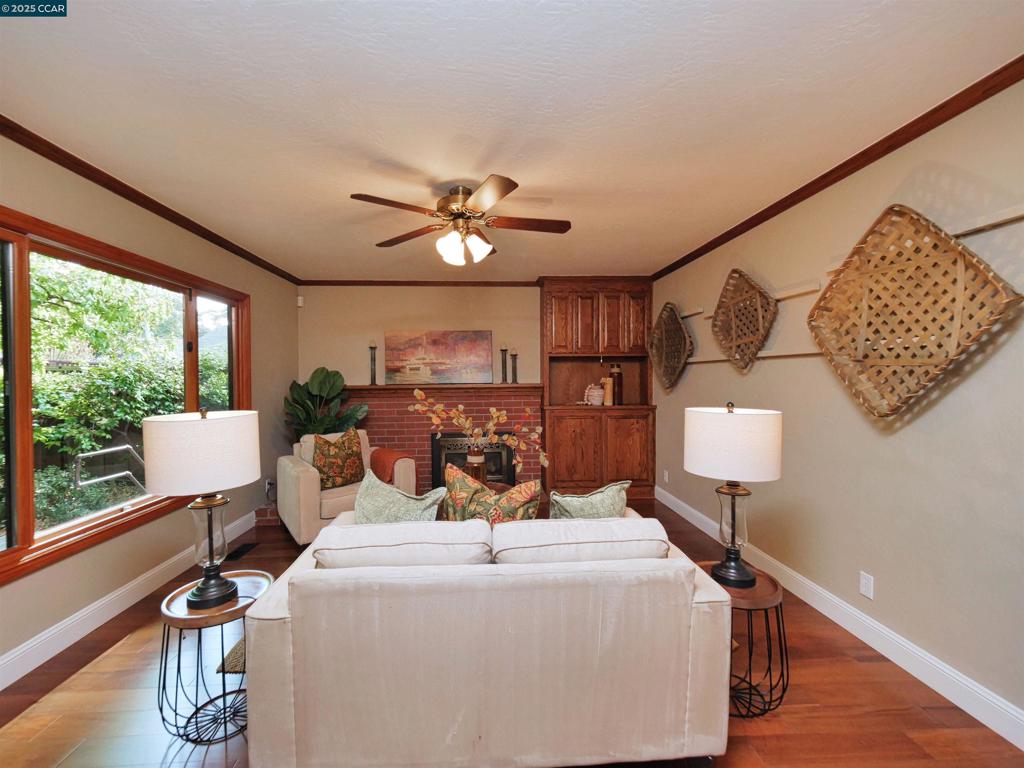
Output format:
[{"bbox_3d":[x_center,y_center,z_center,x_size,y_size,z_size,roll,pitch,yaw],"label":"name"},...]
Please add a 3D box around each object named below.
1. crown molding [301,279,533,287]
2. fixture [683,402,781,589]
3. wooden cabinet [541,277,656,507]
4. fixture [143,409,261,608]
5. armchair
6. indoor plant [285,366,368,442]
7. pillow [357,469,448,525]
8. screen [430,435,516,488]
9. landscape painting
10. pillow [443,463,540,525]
[{"bbox_3d":[-1.027,-1.139,4.680,2.700,0.066,0.050,0,1,-4],"label":"crown molding"},{"bbox_3d":[0.925,0.449,1.741,0.362,0.740,0.362,0,1,-4],"label":"fixture"},{"bbox_3d":[0.949,0.041,4.686,1.200,2.440,0.400,0,1,-4],"label":"wooden cabinet"},{"bbox_3d":[-1.167,0.458,1.593,0.365,0.740,0.365,0,1,-4],"label":"fixture"},{"bbox_3d":[-1.505,0.863,3.749,0.930,0.830,0.890,-1,1,-39],"label":"armchair"},{"bbox_3d":[-1.859,0.455,4.176,0.780,1.280,0.700,0,1,-4],"label":"indoor plant"},{"bbox_3d":[-0.485,0.613,1.835,0.430,0.440,0.170,0,1,1],"label":"pillow"},{"bbox_3d":[-0.428,0.863,4.619,0.937,0.624,0.070,0,1,-4],"label":"screen"},{"bbox_3d":[-0.819,-0.296,4.679,1.203,0.603,0.045,0,1,-4],"label":"landscape painting"},{"bbox_3d":[-0.091,0.597,1.854,0.450,0.450,0.170,0,1,-4],"label":"pillow"}]

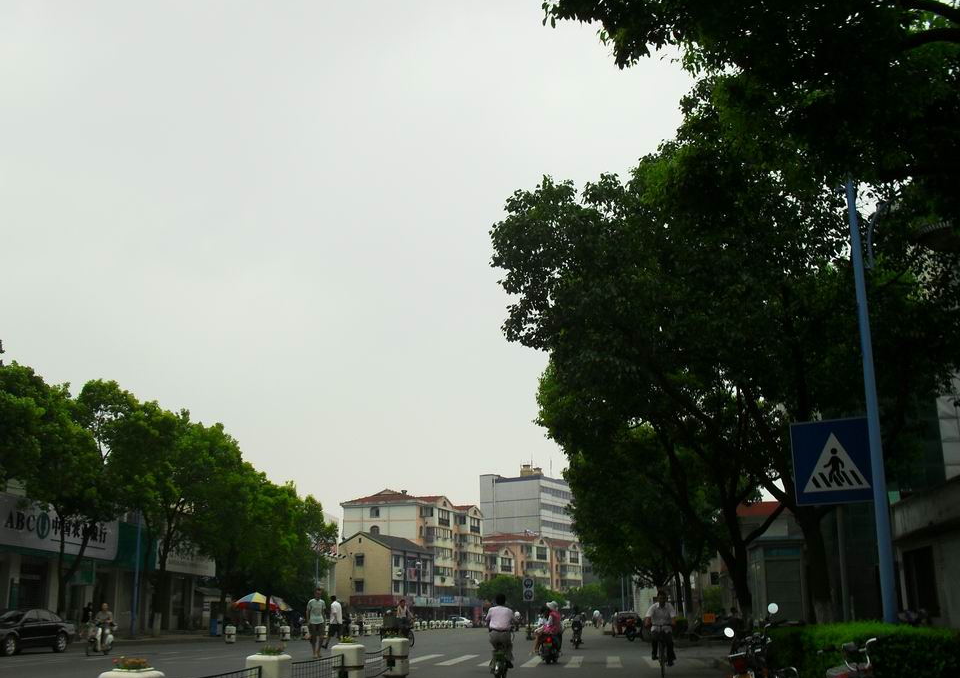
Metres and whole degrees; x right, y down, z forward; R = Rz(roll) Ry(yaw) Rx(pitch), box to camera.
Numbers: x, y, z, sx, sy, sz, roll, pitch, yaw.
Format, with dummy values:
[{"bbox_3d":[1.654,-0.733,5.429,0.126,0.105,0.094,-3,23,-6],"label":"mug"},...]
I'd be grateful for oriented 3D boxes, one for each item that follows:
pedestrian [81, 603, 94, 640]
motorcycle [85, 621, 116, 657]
[{"bbox_3d":[-16.887,12.226,41.760,0.360,1.600,0.480,-13,-20,38],"label":"pedestrian"},{"bbox_3d":[-11.607,9.108,29.647,0.660,1.080,1.700,13,-20,-38],"label":"motorcycle"}]

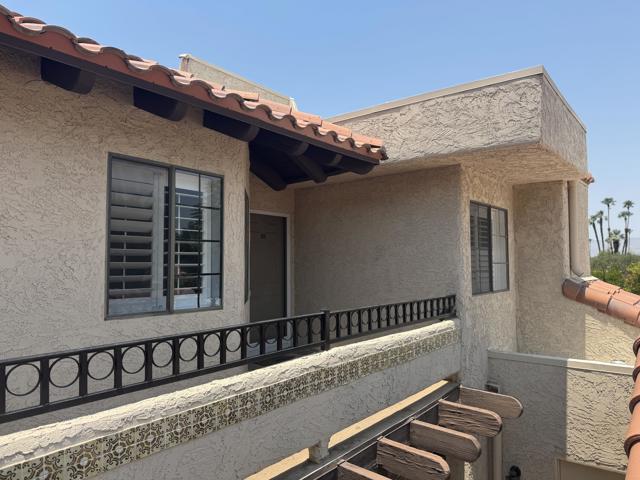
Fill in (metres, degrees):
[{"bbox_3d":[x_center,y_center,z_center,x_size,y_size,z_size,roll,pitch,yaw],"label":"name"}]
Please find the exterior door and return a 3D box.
[{"bbox_3d":[-0.881,0.617,7.179,0.050,2.044,0.914,-2,-3,39],"label":"exterior door"}]

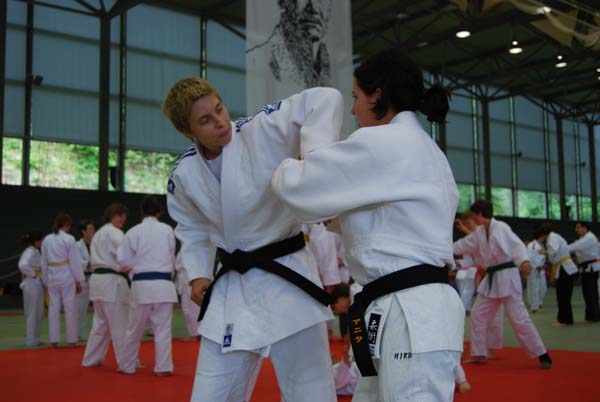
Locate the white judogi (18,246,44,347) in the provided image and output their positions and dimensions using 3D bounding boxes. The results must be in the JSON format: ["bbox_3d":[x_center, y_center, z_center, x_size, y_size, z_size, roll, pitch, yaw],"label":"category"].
[{"bbox_3d":[-3.502,1.246,10.450,0.340,1.310,0.420,0,-5,-6],"label":"white judogi"}]

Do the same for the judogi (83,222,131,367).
[{"bbox_3d":[-1.960,0.967,8.200,0.540,1.480,0.440,-3,-6,30],"label":"judogi"}]

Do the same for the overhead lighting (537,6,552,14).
[{"bbox_3d":[7.416,-5.778,24.300,0.460,0.280,0.460,-1,-5,0],"label":"overhead lighting"}]

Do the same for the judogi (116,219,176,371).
[{"bbox_3d":[-1.475,0.914,7.750,0.580,1.510,0.400,0,-5,-5],"label":"judogi"}]

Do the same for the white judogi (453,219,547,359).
[{"bbox_3d":[1.997,0.885,8.100,0.680,1.410,0.740,4,-7,-42],"label":"white judogi"}]

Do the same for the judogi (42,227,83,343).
[{"bbox_3d":[-3.113,1.134,10.500,0.570,1.490,0.360,-1,-5,7],"label":"judogi"}]

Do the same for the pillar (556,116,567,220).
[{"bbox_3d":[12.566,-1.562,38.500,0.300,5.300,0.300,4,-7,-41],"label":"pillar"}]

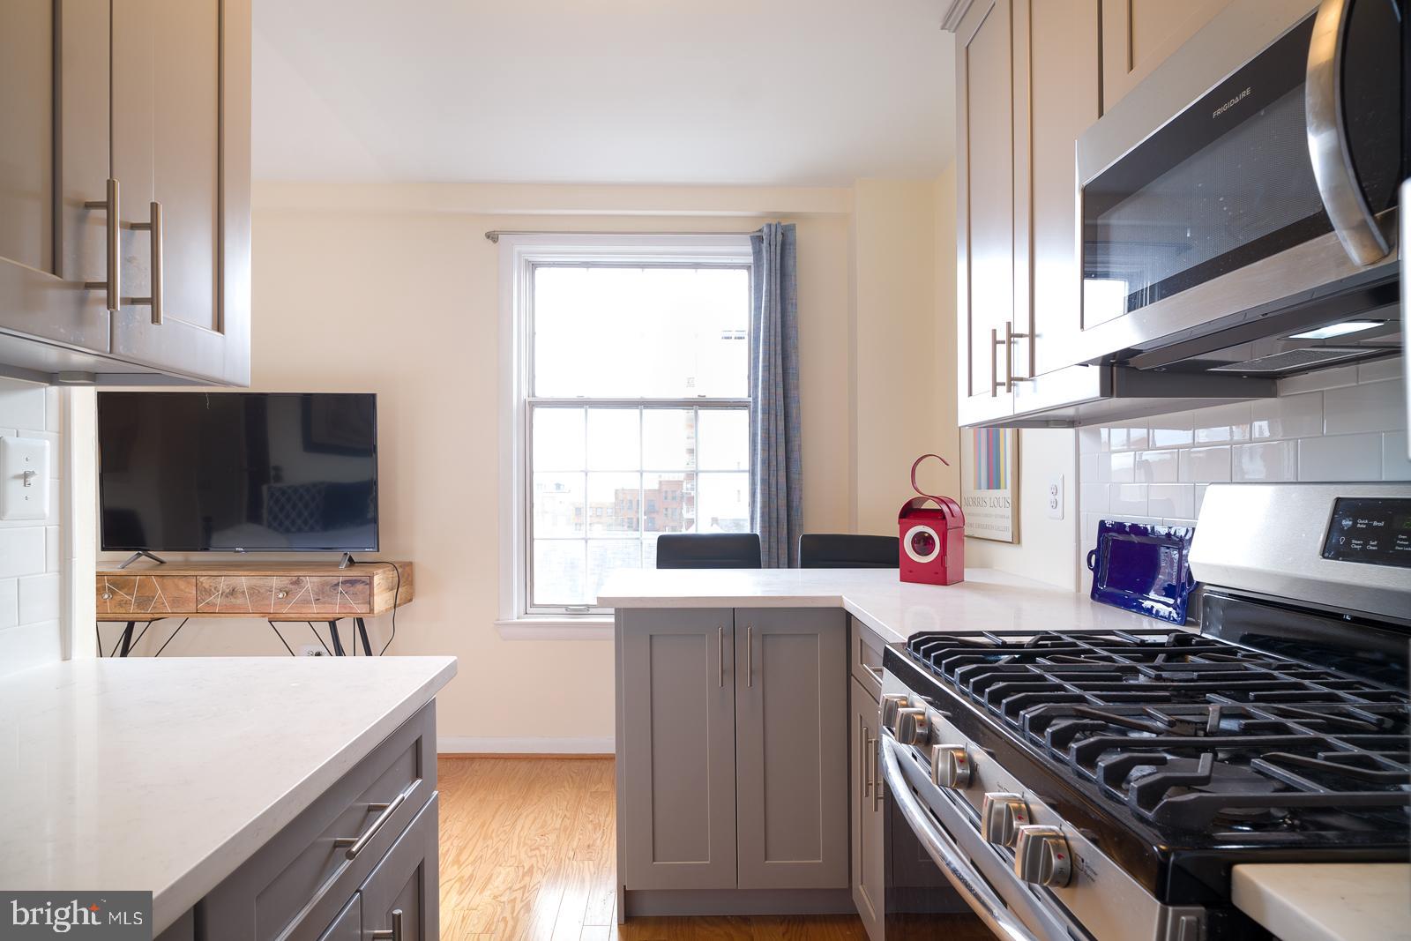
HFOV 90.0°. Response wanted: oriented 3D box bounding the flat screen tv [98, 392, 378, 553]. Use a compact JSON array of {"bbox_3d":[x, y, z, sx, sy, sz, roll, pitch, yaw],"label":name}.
[{"bbox_3d":[-1.876,0.007,2.871,1.102,0.645,0.090,0,-1,-2],"label":"flat screen tv"}]

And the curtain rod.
[{"bbox_3d":[-0.278,-1.007,3.061,1.318,0.030,0.100,0,-1,-2],"label":"curtain rod"}]

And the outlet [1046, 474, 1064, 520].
[{"bbox_3d":[0.978,0.074,1.980,0.010,0.130,0.085,0,-1,-3],"label":"outlet"}]

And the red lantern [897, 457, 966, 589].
[{"bbox_3d":[0.678,0.141,2.110,0.149,0.378,0.127,-1,-1,41],"label":"red lantern"}]

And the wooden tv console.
[{"bbox_3d":[-1.904,0.812,2.819,1.313,0.846,0.377,0,-1,-2],"label":"wooden tv console"}]

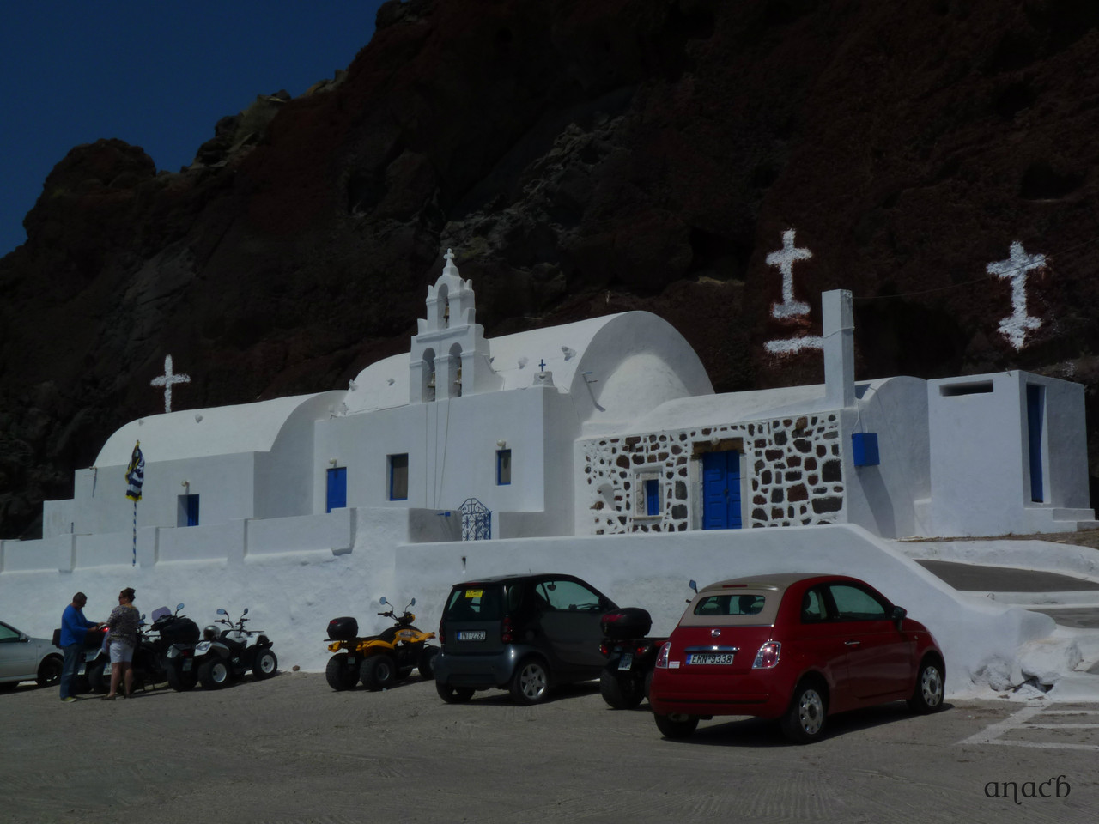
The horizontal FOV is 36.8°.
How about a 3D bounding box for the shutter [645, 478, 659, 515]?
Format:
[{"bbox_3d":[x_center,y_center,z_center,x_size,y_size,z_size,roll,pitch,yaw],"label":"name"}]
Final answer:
[{"bbox_3d":[1.949,1.625,31.259,0.060,0.690,0.380,6,-10,-44],"label":"shutter"}]

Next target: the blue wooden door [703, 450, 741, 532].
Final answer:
[{"bbox_3d":[3.060,1.540,28.700,0.100,1.780,1.020,6,-10,-44],"label":"blue wooden door"}]

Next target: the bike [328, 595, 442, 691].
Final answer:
[{"bbox_3d":[-2.530,3.491,24.941,1.000,1.300,1.800,-7,-7,42],"label":"bike"}]

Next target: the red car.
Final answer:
[{"bbox_3d":[2.545,2.330,16.270,1.630,1.488,3.546,-7,-6,40],"label":"red car"}]

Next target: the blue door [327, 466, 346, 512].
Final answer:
[{"bbox_3d":[-4.704,2.102,36.496,0.080,1.750,0.760,6,-10,-44],"label":"blue door"}]

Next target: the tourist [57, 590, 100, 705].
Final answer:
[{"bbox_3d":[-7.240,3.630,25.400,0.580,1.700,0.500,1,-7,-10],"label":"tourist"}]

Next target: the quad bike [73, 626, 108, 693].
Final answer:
[{"bbox_3d":[-6.835,3.769,25.725,1.020,1.130,1.830,-5,-6,31],"label":"quad bike"}]

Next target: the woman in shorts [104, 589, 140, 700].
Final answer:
[{"bbox_3d":[-6.450,3.500,24.900,0.520,1.690,0.400,3,-8,-25],"label":"woman in shorts"}]

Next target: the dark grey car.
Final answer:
[{"bbox_3d":[-0.020,2.860,21.100,2.500,1.550,1.520,3,-7,-43],"label":"dark grey car"}]

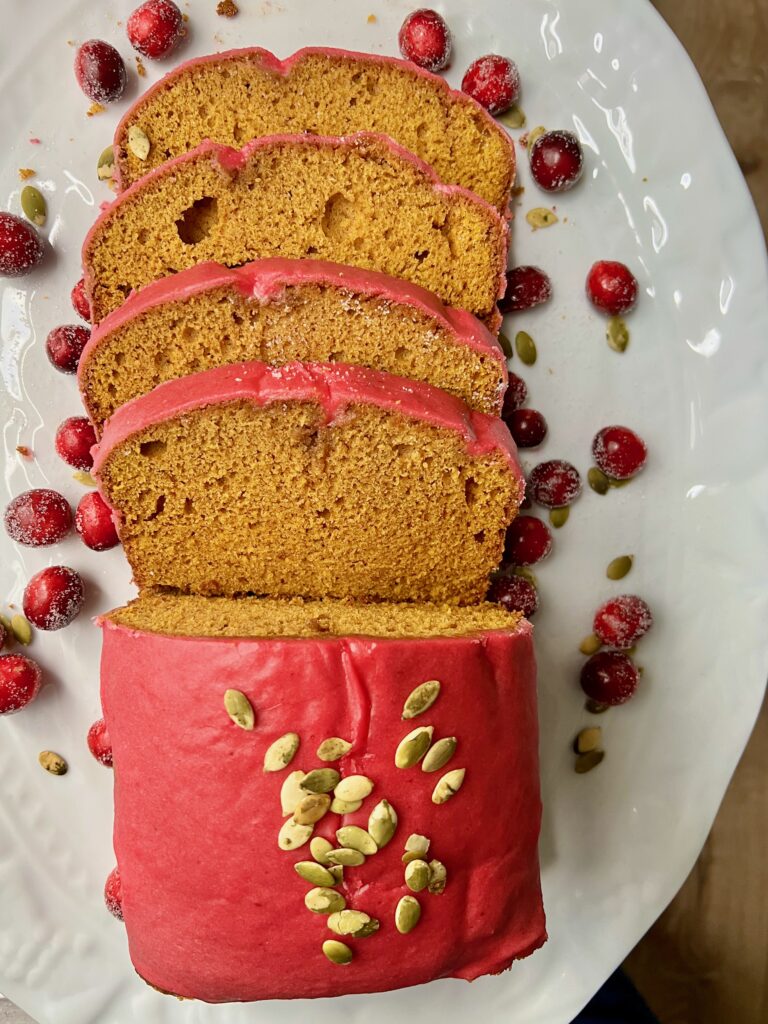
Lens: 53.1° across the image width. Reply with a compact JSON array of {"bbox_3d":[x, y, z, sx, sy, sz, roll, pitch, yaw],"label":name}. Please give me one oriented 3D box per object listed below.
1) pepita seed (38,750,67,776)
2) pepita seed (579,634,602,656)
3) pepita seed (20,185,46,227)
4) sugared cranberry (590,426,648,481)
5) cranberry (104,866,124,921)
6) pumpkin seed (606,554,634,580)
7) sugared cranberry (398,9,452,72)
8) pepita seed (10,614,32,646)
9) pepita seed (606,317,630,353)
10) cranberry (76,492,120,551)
[{"bbox_3d":[-0.117,0.089,0.273,0.011,0.003,0.007,35,90,0],"label":"pepita seed"},{"bbox_3d":[0.067,0.043,0.248,0.011,0.003,0.006,-40,91,0],"label":"pepita seed"},{"bbox_3d":[-0.116,-0.101,0.254,0.007,0.003,0.014,-21,94,1],"label":"pepita seed"},{"bbox_3d":[0.074,-0.019,0.242,0.017,0.017,0.017,0,91,-1],"label":"sugared cranberry"},{"bbox_3d":[-0.087,0.132,0.265,0.019,0.018,0.019,0,94,0],"label":"cranberry"},{"bbox_3d":[0.076,0.018,0.248,0.011,0.003,0.006,-41,91,0],"label":"pumpkin seed"},{"bbox_3d":[0.014,-0.163,0.266,0.018,0.018,0.019,0,90,0],"label":"sugared cranberry"},{"bbox_3d":[-0.118,0.038,0.249,0.006,0.003,0.011,-22,91,0],"label":"pepita seed"},{"bbox_3d":[0.083,-0.063,0.273,0.007,0.003,0.013,-14,90,0],"label":"pepita seed"},{"bbox_3d":[-0.090,0.003,0.244,0.015,0.015,0.019,-10,91,0],"label":"cranberry"}]

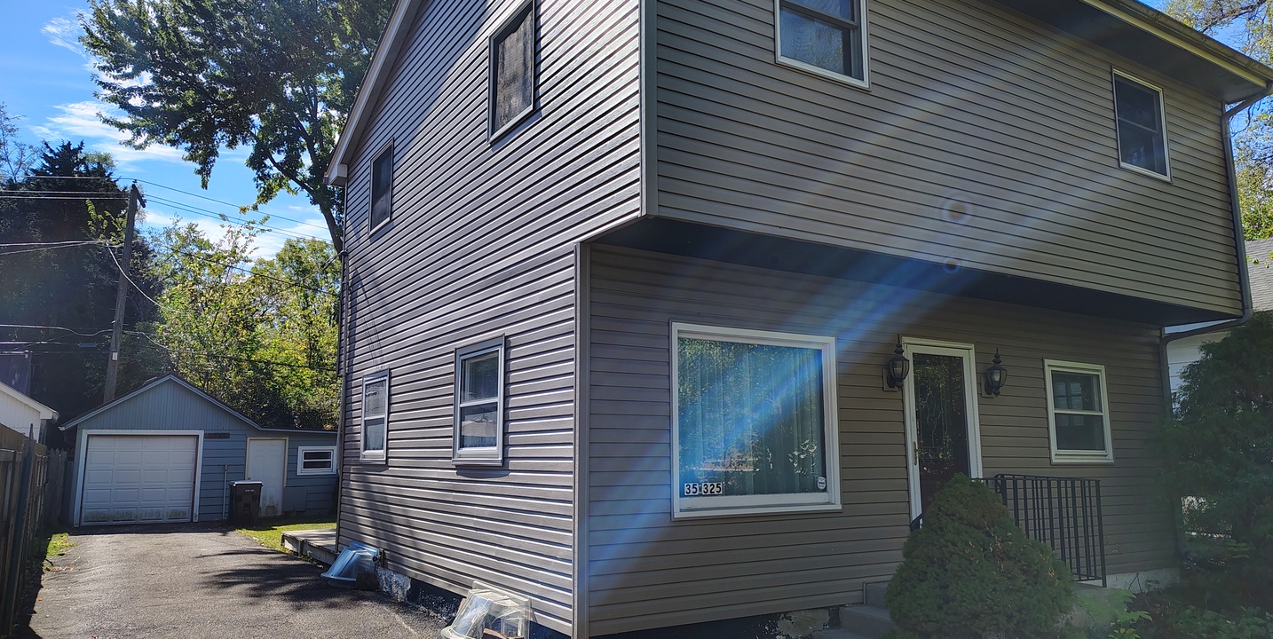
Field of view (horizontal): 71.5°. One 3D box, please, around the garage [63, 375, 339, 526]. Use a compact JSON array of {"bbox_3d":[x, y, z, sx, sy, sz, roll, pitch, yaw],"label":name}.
[{"bbox_3d":[-12.418,3.727,25.330,6.870,3.700,6.400,6,-10,-31],"label":"garage"}]

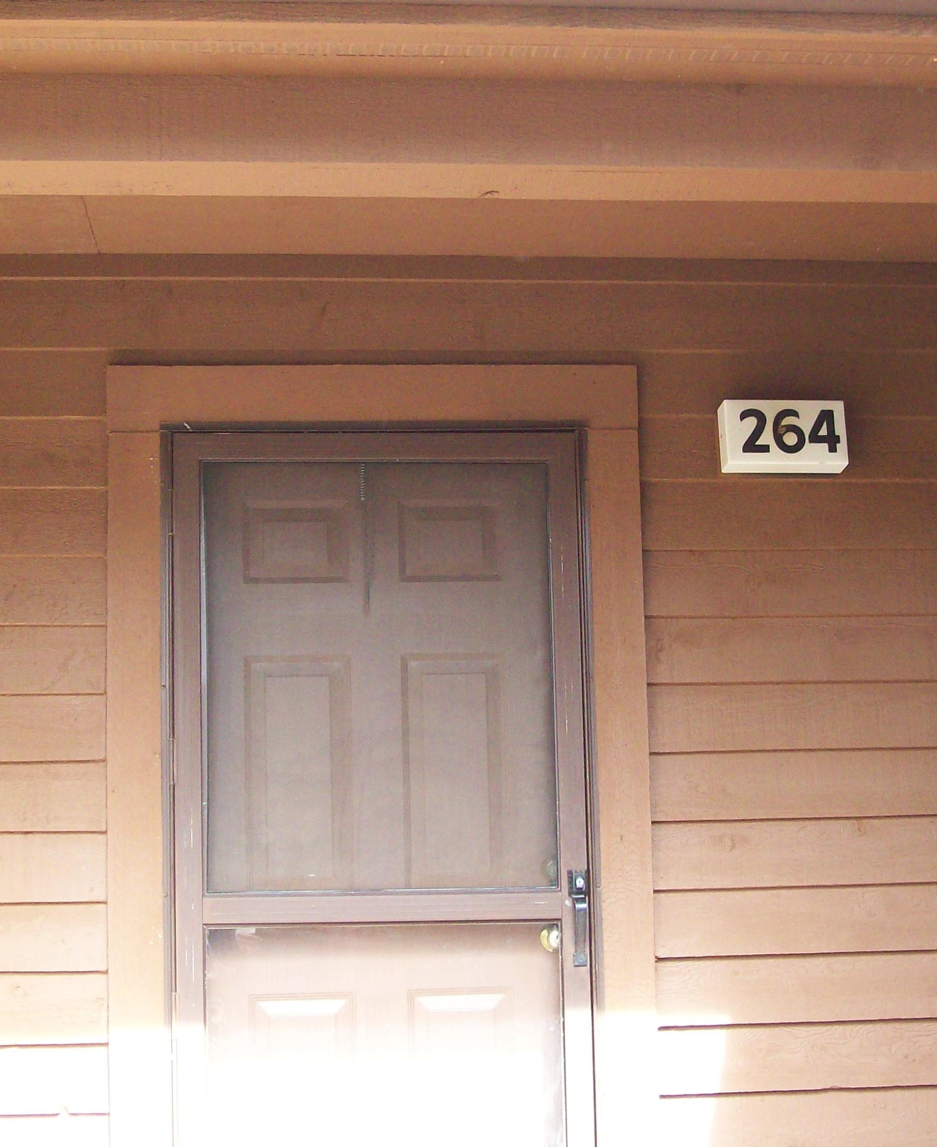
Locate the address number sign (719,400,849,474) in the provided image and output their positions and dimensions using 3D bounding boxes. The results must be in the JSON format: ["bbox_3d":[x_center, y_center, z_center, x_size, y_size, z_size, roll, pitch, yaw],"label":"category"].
[{"bbox_3d":[0.701,-0.305,4.435,0.268,0.141,0.075,0,-12,-6],"label":"address number sign"}]

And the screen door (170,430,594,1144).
[{"bbox_3d":[-0.183,0.703,4.301,0.889,2.039,0.045,0,-7,-6],"label":"screen door"}]

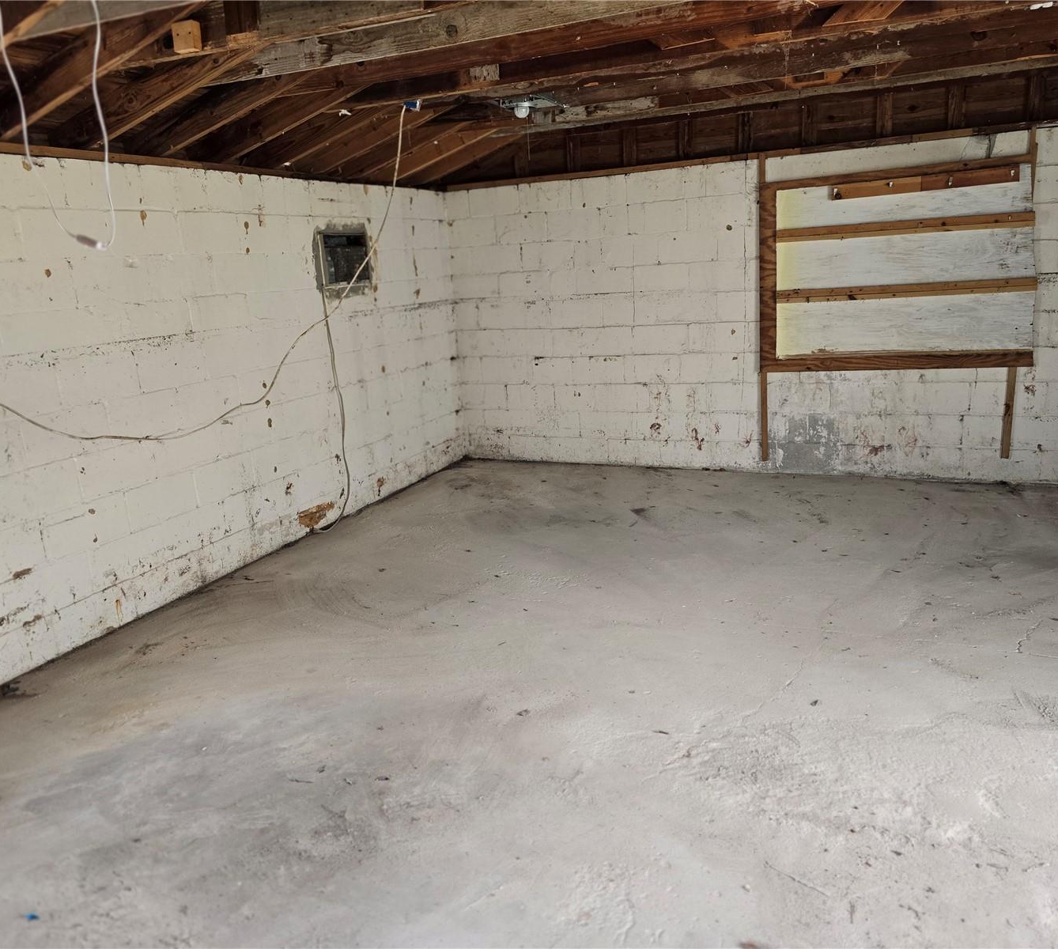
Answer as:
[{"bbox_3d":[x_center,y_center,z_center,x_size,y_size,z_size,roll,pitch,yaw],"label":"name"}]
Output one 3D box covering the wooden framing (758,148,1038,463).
[{"bbox_3d":[2.208,-0.946,5.176,1.570,1.850,0.100,3,16,25],"label":"wooden framing"}]

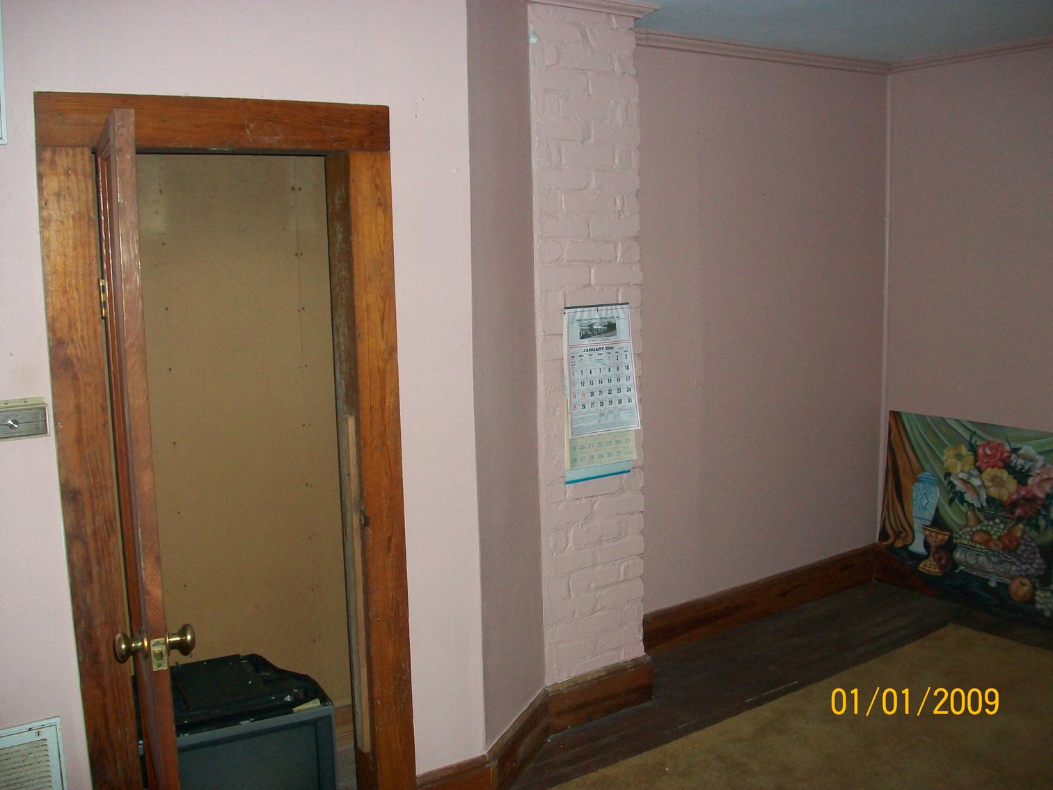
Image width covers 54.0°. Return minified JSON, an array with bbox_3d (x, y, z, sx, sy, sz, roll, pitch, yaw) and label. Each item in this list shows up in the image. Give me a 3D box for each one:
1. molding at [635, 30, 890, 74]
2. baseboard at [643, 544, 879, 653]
[{"bbox_3d":[0.965,-1.380,4.165,1.700,0.053,0.055,-7,11,-34],"label":"molding"},{"bbox_3d":[1.000,0.900,4.535,1.700,0.160,0.026,-7,11,-34],"label":"baseboard"}]

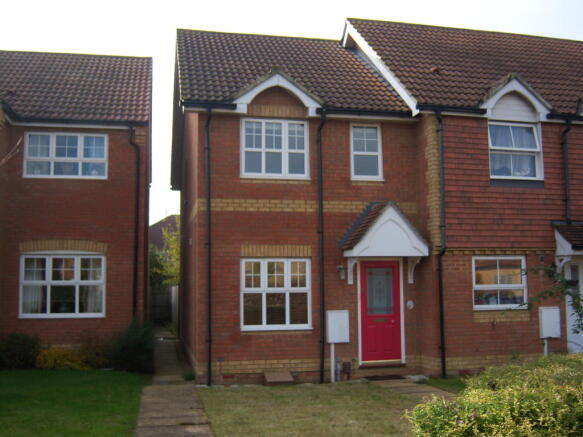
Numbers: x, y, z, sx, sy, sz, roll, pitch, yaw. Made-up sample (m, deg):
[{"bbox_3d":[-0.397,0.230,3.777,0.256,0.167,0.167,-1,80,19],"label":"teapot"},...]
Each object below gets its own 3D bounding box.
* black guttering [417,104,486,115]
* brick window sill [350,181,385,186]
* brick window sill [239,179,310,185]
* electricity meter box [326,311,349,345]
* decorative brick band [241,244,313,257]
[{"bbox_3d":[2.983,-2.010,11.241,1.380,0.122,0.120,1,-6,-12],"label":"black guttering"},{"bbox_3d":[1.492,-0.679,11.826,0.690,0.095,0.120,1,-6,-14],"label":"brick window sill"},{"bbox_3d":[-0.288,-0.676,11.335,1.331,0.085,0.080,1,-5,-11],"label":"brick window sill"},{"bbox_3d":[0.867,2.015,11.238,0.400,0.614,0.200,1,-5,-11],"label":"electricity meter box"},{"bbox_3d":[-0.279,0.602,11.234,1.315,0.218,0.100,1,-6,-12],"label":"decorative brick band"}]

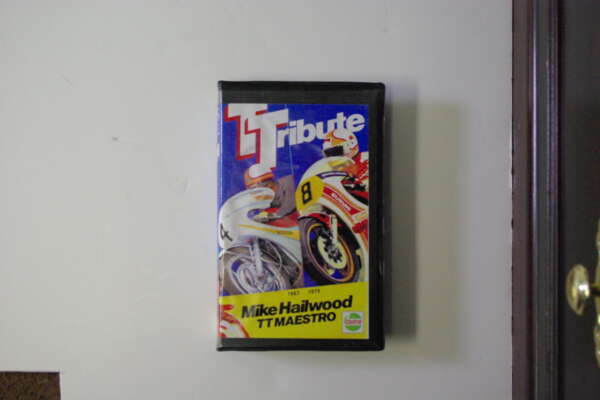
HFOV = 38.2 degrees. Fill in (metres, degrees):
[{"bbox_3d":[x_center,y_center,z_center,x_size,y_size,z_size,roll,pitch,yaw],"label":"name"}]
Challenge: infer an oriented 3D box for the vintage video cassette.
[{"bbox_3d":[0.001,0.012,0.661,0.125,0.030,0.203,0,90,-1],"label":"vintage video cassette"}]

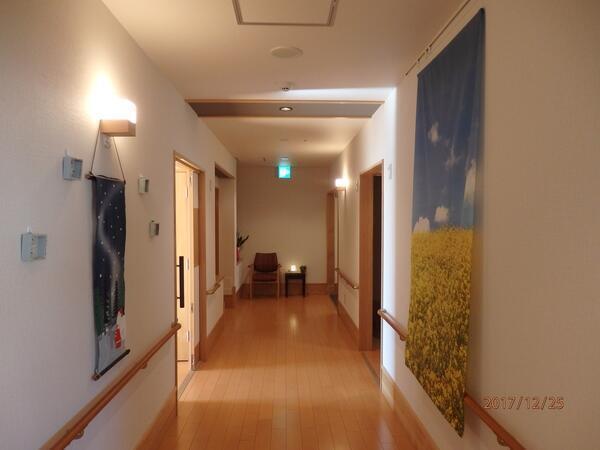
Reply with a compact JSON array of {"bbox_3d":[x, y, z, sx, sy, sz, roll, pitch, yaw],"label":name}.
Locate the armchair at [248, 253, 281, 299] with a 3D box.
[{"bbox_3d":[-0.656,0.967,8.227,0.620,0.820,0.570,0,1,-2],"label":"armchair"}]

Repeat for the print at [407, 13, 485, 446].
[{"bbox_3d":[0.716,-0.014,2.267,0.050,1.815,0.880,1,1,-2],"label":"print"}]

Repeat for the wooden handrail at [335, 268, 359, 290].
[{"bbox_3d":[0.598,0.688,5.806,0.085,0.050,1.840,0,1,-2],"label":"wooden handrail"}]

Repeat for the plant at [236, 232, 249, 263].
[{"bbox_3d":[-1.082,0.399,7.723,0.320,0.550,0.330,0,1,-2],"label":"plant"}]

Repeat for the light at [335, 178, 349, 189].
[{"bbox_3d":[0.571,-0.548,6.077,0.119,0.150,0.120,0,1,-2],"label":"light"}]

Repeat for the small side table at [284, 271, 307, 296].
[{"bbox_3d":[-0.086,1.150,8.330,0.385,0.455,0.360,0,1,-2],"label":"small side table"}]

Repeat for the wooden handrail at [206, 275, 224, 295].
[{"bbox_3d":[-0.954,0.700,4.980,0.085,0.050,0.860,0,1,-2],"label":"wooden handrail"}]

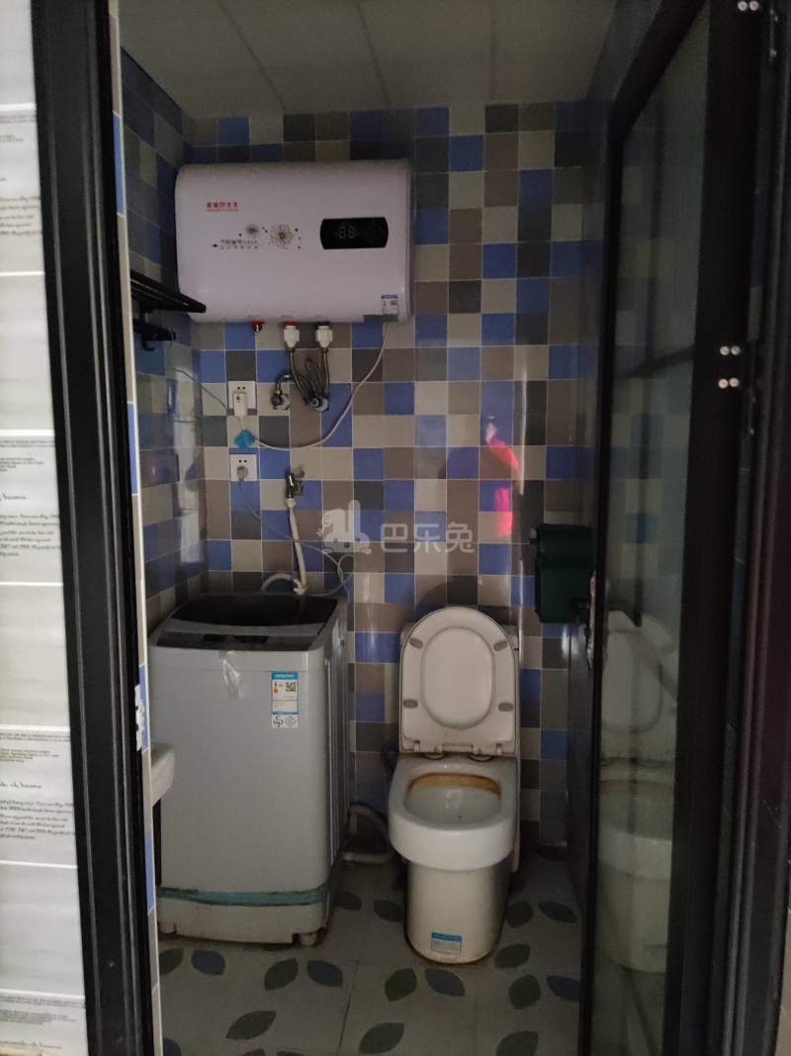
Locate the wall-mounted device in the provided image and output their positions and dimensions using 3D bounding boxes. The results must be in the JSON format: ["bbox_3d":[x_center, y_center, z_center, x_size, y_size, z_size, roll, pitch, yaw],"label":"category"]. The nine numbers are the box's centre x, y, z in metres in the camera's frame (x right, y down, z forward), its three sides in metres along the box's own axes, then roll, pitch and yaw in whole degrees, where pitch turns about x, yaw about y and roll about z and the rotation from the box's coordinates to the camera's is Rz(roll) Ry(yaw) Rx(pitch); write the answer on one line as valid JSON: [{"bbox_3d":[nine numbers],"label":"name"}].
[{"bbox_3d":[-0.257,-0.775,2.180,0.601,0.392,0.348,1,9,6],"label":"wall-mounted device"}]

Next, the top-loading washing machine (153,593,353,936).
[{"bbox_3d":[-0.385,0.658,2.286,0.452,0.854,0.498,1,9,6],"label":"top-loading washing machine"}]

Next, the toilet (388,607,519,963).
[{"bbox_3d":[0.170,0.664,2.232,0.366,0.854,0.620,1,9,6],"label":"toilet"}]

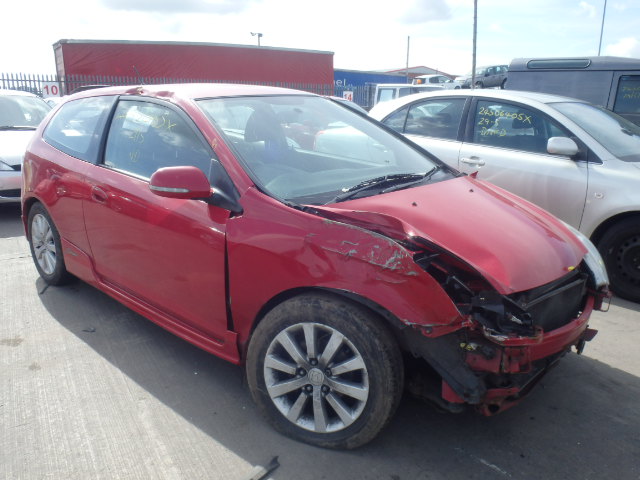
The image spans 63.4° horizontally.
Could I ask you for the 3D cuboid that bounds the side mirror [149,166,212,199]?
[{"bbox_3d":[-0.583,-0.236,2.168,0.131,0.136,0.227,14,20,41],"label":"side mirror"}]

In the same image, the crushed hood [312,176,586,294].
[{"bbox_3d":[0.693,-0.084,2.326,0.838,0.222,1.242,30,30,35],"label":"crushed hood"}]

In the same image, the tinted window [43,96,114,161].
[{"bbox_3d":[-1.583,-0.736,3.354,0.101,0.394,0.889,11,2,-45],"label":"tinted window"}]

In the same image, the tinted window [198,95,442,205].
[{"bbox_3d":[0.041,-0.555,2.811,1.303,0.131,0.909,-15,49,-45],"label":"tinted window"}]

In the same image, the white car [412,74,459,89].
[{"bbox_3d":[9.040,-12.015,40.000,4.000,1.480,1.680,-8,17,-29],"label":"white car"}]

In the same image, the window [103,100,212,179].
[{"bbox_3d":[-0.836,-0.525,2.675,1.121,0.414,0.091,14,2,41],"label":"window"}]

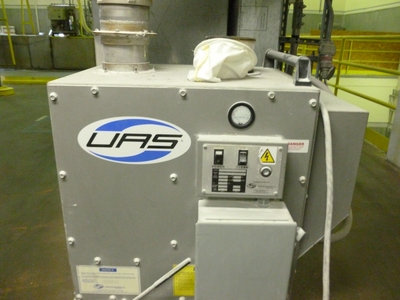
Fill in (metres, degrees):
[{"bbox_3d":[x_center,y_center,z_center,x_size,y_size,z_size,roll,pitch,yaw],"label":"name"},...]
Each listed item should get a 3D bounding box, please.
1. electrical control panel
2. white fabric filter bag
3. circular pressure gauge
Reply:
[{"bbox_3d":[0.117,0.050,0.944,0.249,0.169,0.065,1,20,0],"label":"electrical control panel"},{"bbox_3d":[0.086,-0.309,1.100,0.251,0.126,0.250,1,20,0],"label":"white fabric filter bag"},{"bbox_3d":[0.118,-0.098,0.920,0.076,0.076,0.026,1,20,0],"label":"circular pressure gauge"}]

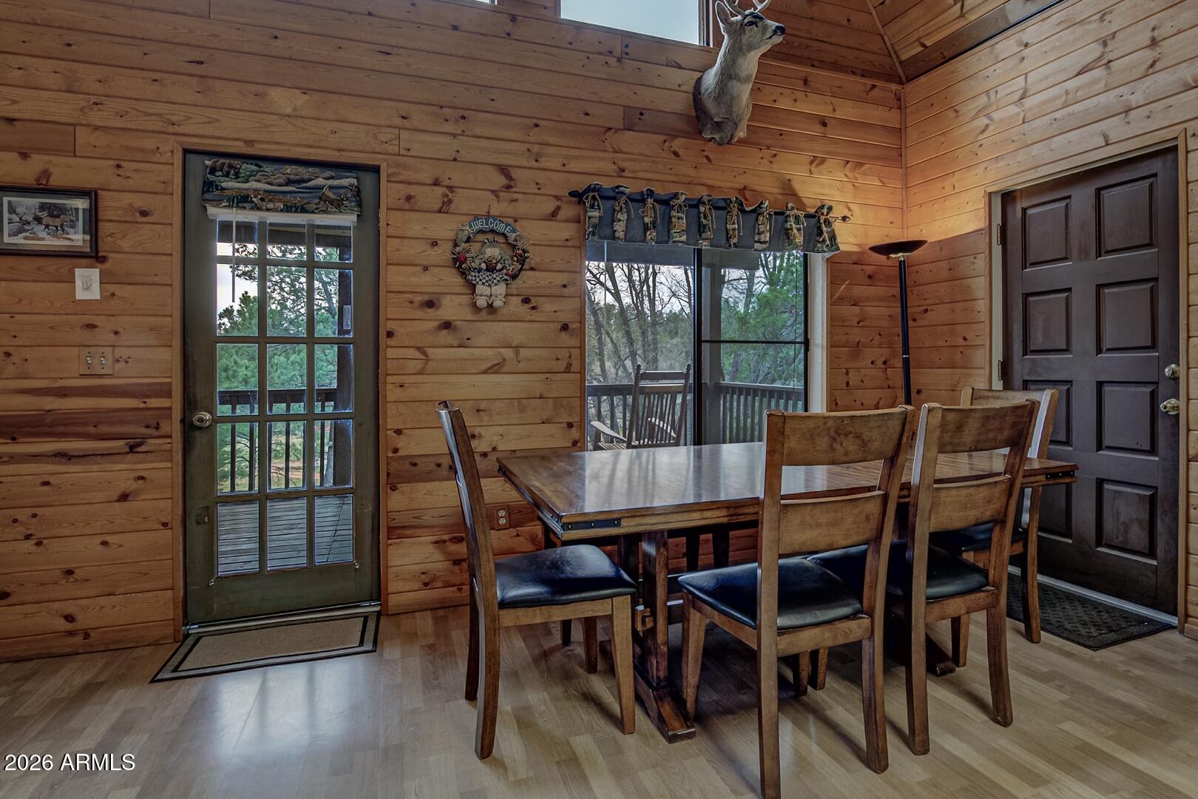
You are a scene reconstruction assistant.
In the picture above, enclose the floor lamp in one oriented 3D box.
[{"bbox_3d":[1.671,0.033,3.100,0.320,1.790,0.320,-1,3,-18],"label":"floor lamp"}]

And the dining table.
[{"bbox_3d":[0.649,0.614,2.166,1.870,0.755,0.970,-1,3,-18],"label":"dining table"}]

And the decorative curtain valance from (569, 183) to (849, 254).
[{"bbox_3d":[0.653,-0.945,3.026,1.670,0.275,0.110,-1,3,-18],"label":"decorative curtain valance"}]

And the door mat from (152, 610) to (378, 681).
[{"bbox_3d":[-1.311,0.990,2.321,0.750,0.014,0.415,-1,3,-18],"label":"door mat"}]

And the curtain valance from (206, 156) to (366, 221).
[{"bbox_3d":[-1.364,-0.912,2.467,0.600,0.225,0.080,-1,3,-18],"label":"curtain valance"}]

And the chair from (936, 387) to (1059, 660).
[{"bbox_3d":[1.514,0.468,2.392,0.575,1.005,0.440,-1,3,-19],"label":"chair"}]

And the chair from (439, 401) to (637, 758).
[{"bbox_3d":[-0.212,0.514,1.815,0.575,1.005,0.440,-1,3,-19],"label":"chair"}]

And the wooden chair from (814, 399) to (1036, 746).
[{"bbox_3d":[1.043,0.503,1.829,0.455,1.010,0.540,-1,3,-18],"label":"wooden chair"}]

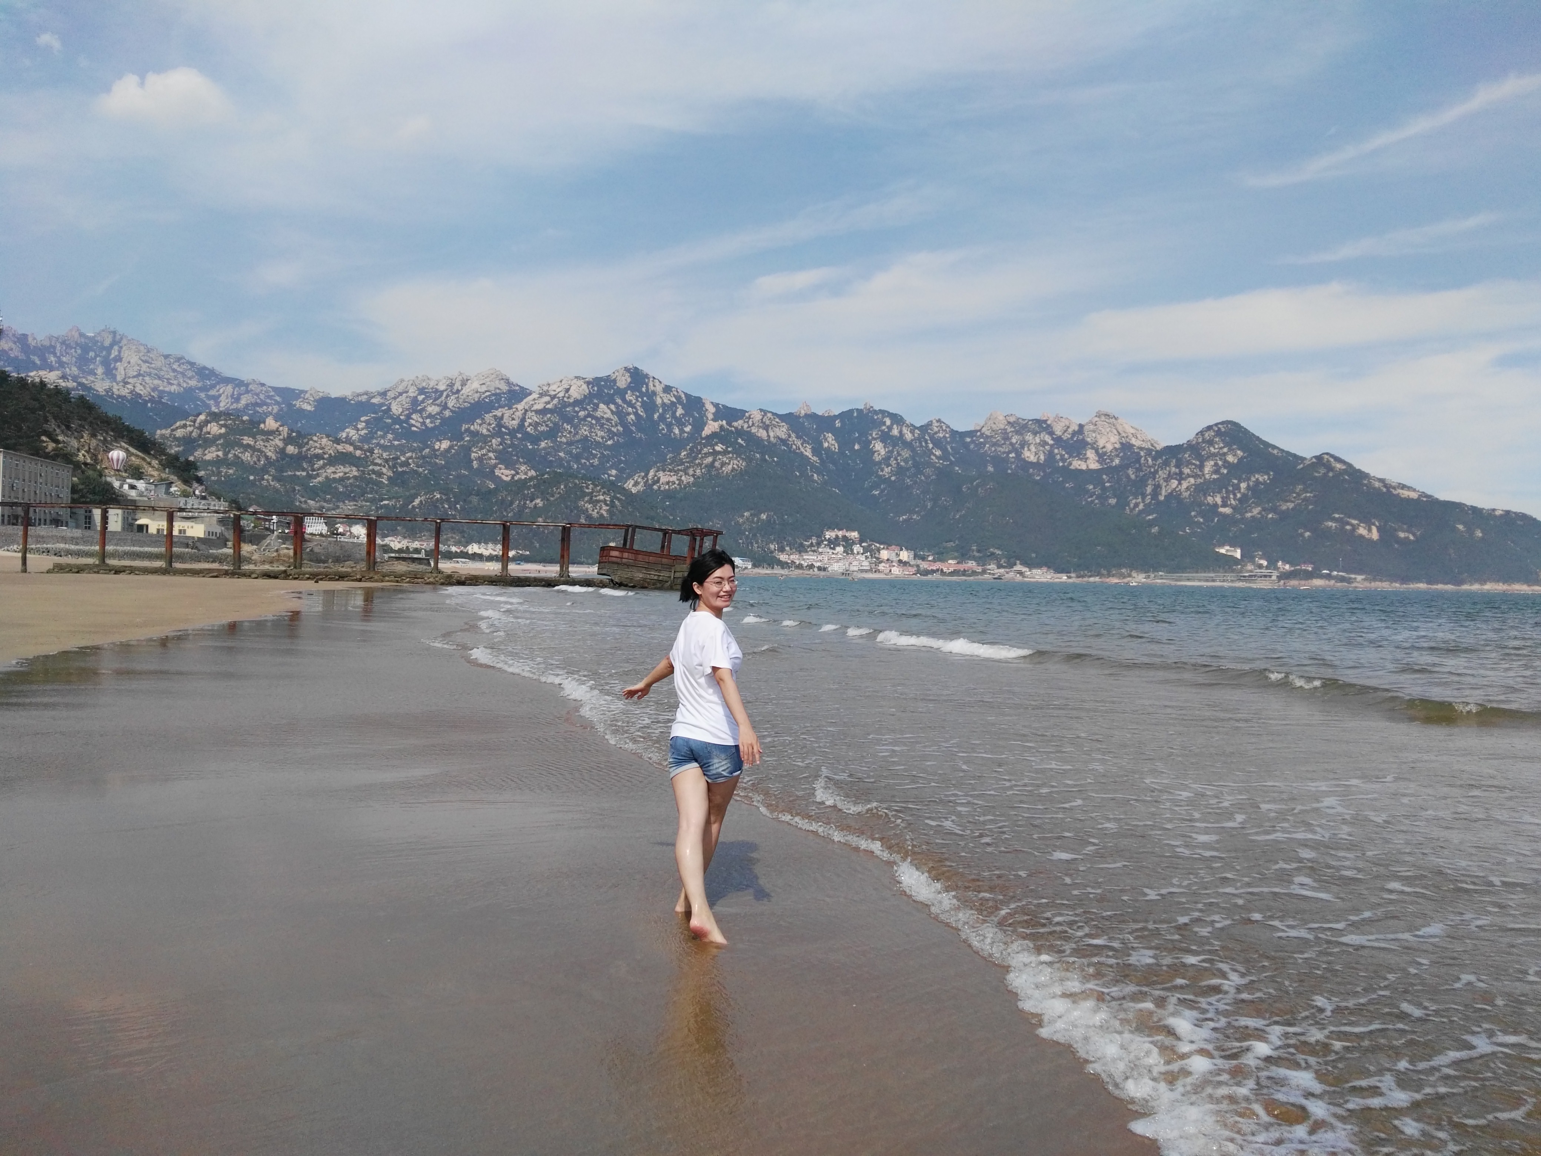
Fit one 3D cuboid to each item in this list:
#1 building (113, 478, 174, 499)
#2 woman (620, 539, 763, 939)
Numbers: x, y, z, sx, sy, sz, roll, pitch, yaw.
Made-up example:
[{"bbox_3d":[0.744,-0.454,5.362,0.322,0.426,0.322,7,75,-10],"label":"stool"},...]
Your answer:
[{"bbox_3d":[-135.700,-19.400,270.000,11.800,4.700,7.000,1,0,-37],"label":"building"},{"bbox_3d":[-0.310,0.700,5.250,0.600,1.590,0.520,1,0,30],"label":"woman"}]

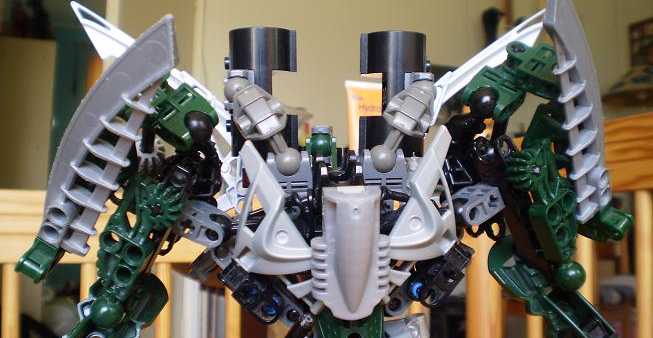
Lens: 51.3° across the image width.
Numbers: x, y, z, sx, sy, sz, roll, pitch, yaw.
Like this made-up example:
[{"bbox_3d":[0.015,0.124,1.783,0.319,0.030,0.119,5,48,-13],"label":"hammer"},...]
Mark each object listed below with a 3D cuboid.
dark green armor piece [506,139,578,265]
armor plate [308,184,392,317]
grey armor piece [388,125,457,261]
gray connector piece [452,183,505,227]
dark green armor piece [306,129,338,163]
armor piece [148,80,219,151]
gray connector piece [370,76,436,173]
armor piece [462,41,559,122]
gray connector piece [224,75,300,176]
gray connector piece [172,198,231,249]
[{"bbox_3d":[0.078,0.013,0.242,0.021,0.046,0.015,3,-21,-30],"label":"dark green armor piece"},{"bbox_3d":[0.008,0.028,0.224,0.026,0.044,0.017,0,8,0],"label":"armor plate"},{"bbox_3d":[0.033,0.009,0.236,0.023,0.046,0.016,7,0,-7],"label":"grey armor piece"},{"bbox_3d":[0.055,0.013,0.250,0.018,0.009,0.015,-28,15,-19],"label":"gray connector piece"},{"bbox_3d":[-0.002,-0.010,0.305,0.014,0.015,0.014,0,0,0],"label":"dark green armor piece"},{"bbox_3d":[-0.053,-0.020,0.250,0.029,0.018,0.015,40,0,0],"label":"armor piece"},{"bbox_3d":[0.030,-0.017,0.262,0.018,0.043,0.013,30,-18,5],"label":"gray connector piece"},{"bbox_3d":[0.069,-0.033,0.254,0.038,0.025,0.017,-27,0,-5],"label":"armor piece"},{"bbox_3d":[-0.023,-0.017,0.257,0.018,0.043,0.013,-35,-2,-5],"label":"gray connector piece"},{"bbox_3d":[-0.044,0.019,0.240,0.018,0.009,0.015,25,16,-7],"label":"gray connector piece"}]

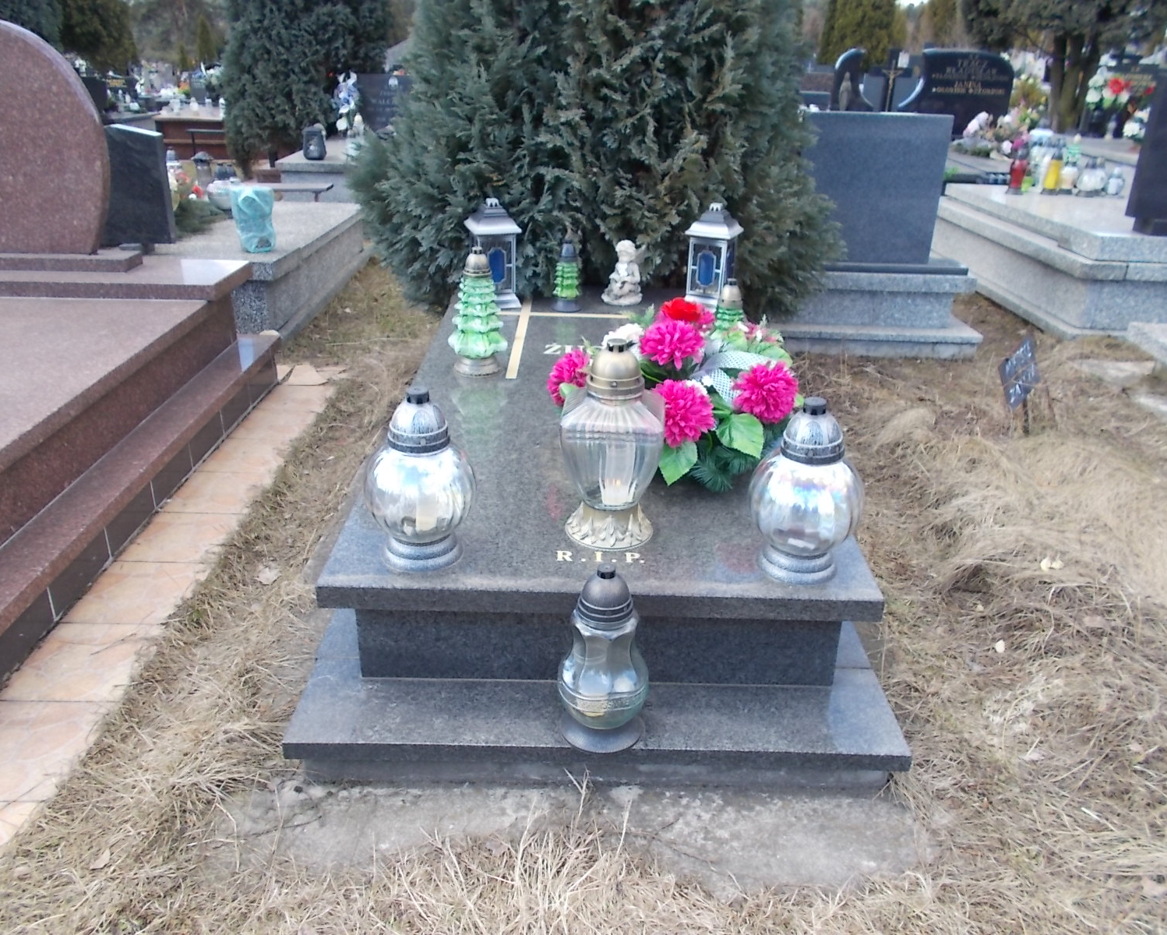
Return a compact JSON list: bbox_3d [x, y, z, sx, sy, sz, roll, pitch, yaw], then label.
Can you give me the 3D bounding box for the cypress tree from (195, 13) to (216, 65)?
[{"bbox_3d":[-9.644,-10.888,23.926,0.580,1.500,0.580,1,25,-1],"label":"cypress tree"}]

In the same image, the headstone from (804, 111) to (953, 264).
[{"bbox_3d":[1.163,-1.168,3.914,0.637,0.601,0.086,1,25,-1],"label":"headstone"}]

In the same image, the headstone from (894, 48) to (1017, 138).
[{"bbox_3d":[3.410,-3.429,8.583,1.020,0.744,0.120,1,26,0],"label":"headstone"}]

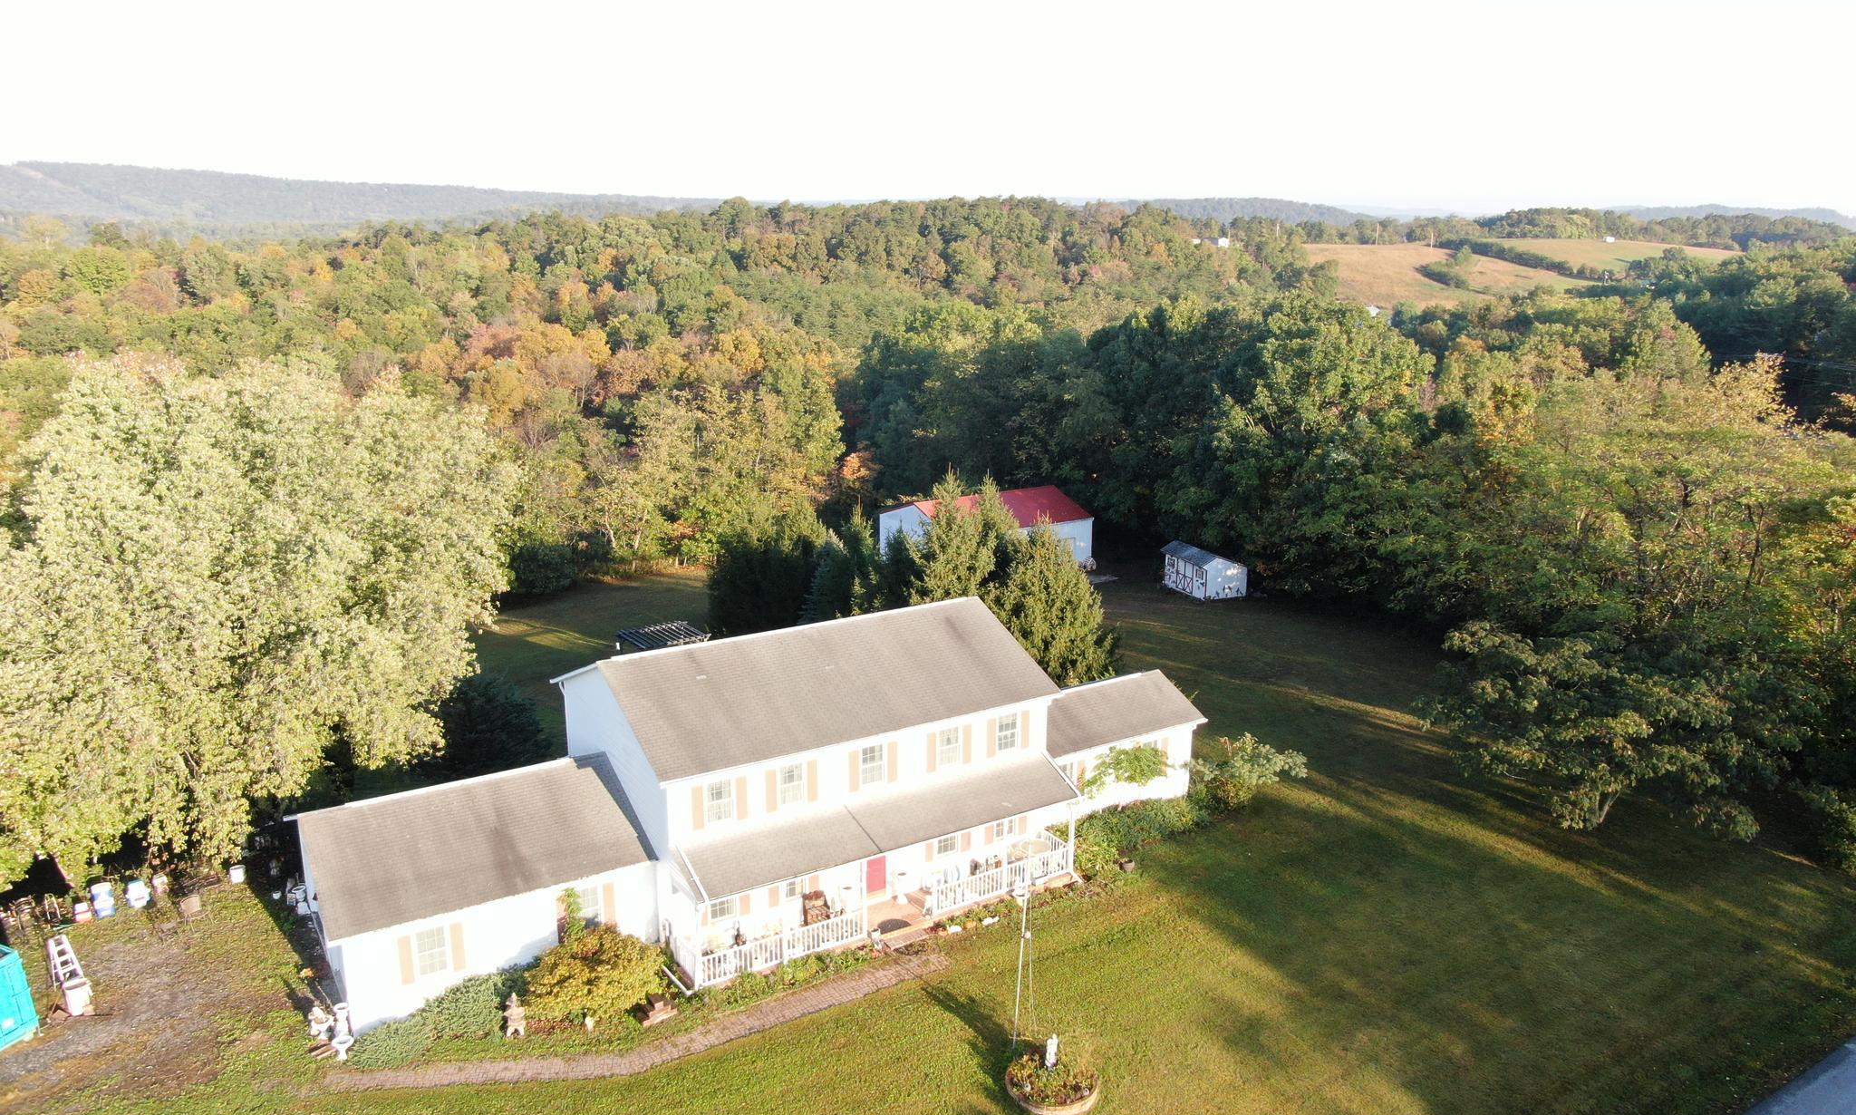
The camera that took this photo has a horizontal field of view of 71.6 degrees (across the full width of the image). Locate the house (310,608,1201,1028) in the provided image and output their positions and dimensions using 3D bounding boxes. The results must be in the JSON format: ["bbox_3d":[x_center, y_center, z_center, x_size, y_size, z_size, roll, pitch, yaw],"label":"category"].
[{"bbox_3d":[-4.222,6.281,40.770,28.080,7.740,11.190,-8,17,-32],"label":"house"}]

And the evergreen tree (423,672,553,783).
[{"bbox_3d":[-15.765,6.492,46.612,4.500,5.000,4.500,-8,17,-32],"label":"evergreen tree"}]

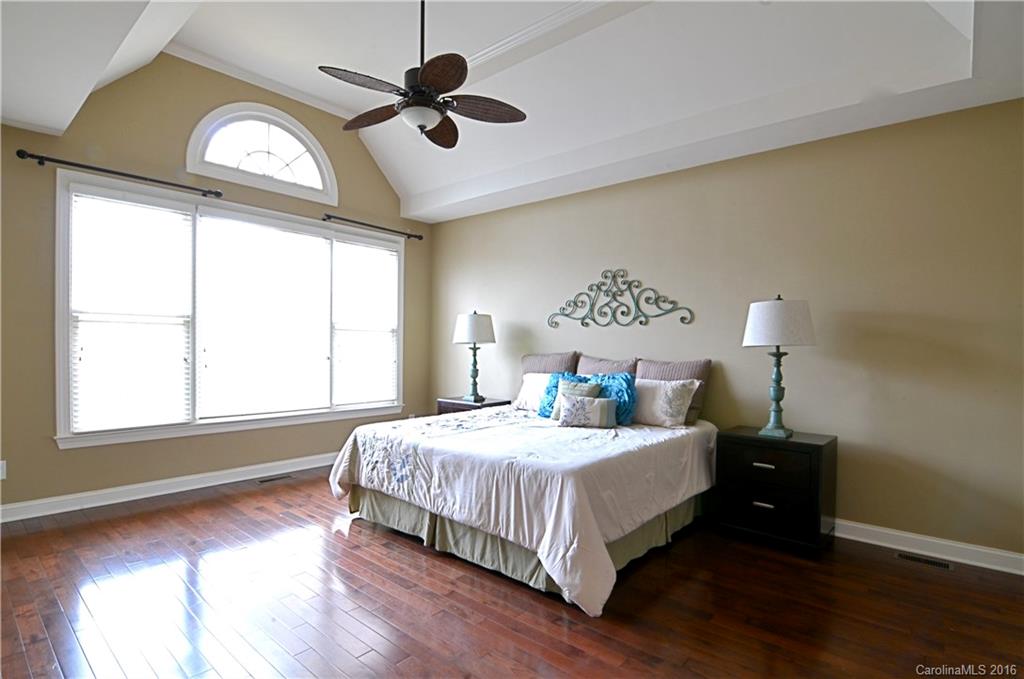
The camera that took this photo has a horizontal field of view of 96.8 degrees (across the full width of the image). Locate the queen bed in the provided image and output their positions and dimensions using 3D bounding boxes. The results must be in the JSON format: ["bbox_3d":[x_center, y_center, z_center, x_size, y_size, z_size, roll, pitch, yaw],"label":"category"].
[{"bbox_3d":[0.175,0.757,3.499,2.125,1.135,1.844,0,0,40],"label":"queen bed"}]

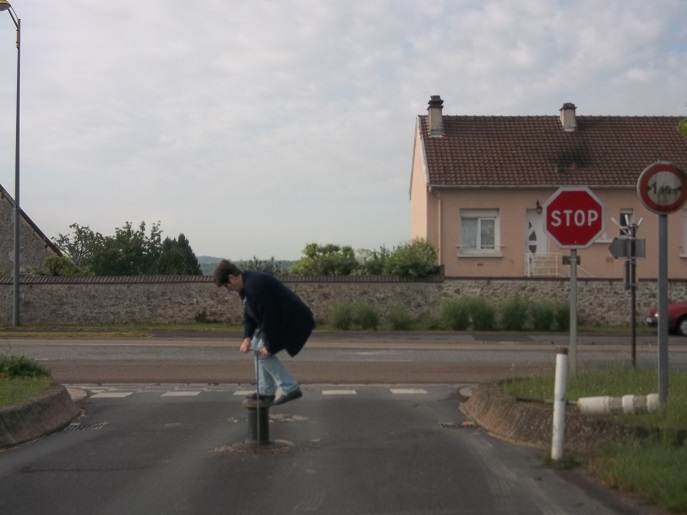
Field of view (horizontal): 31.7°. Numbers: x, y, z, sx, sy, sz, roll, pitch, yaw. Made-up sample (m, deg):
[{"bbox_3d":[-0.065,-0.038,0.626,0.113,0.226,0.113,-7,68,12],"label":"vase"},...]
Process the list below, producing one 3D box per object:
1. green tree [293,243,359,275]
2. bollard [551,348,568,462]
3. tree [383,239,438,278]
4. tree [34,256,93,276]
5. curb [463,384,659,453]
[{"bbox_3d":[-0.612,0.555,38.996,2.200,2.200,2.000,0,-1,0],"label":"green tree"},{"bbox_3d":[1.912,1.306,10.687,0.100,0.990,0.100,2,-1,0],"label":"bollard"},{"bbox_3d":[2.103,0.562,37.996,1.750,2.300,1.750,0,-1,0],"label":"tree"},{"bbox_3d":[-9.054,0.826,38.992,1.900,1.900,1.800,0,-1,0],"label":"tree"},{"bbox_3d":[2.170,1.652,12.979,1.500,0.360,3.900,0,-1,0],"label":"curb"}]

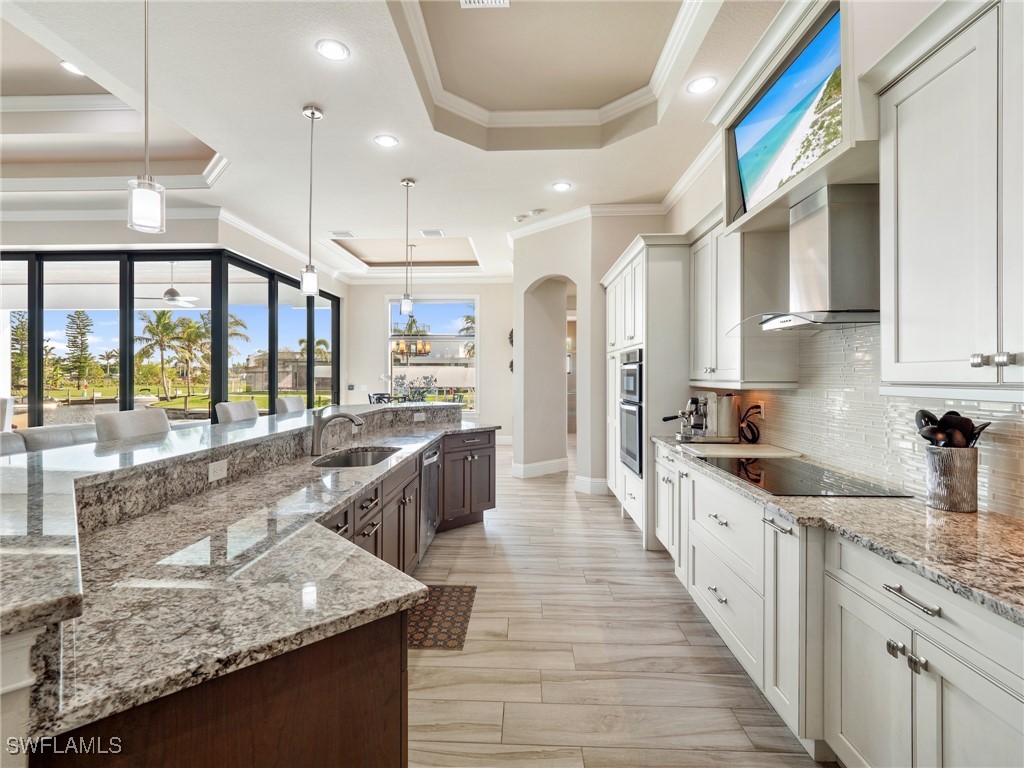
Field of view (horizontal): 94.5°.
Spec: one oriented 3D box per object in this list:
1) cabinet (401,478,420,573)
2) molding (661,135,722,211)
[{"bbox_3d":[-0.945,0.913,3.113,0.600,0.660,0.440,0,1,2],"label":"cabinet"},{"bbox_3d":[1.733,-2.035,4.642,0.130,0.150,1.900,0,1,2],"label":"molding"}]

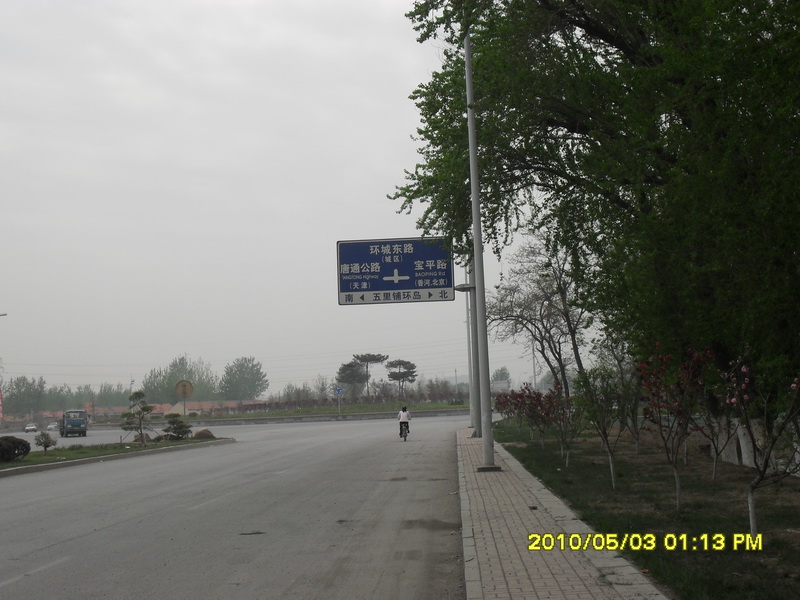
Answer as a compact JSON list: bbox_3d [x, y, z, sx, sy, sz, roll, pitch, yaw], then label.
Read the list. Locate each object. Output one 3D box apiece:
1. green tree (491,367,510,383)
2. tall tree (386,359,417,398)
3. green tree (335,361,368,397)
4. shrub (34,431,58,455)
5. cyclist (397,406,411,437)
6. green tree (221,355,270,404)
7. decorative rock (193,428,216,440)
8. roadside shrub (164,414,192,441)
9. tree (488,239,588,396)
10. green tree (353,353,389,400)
[{"bbox_3d":[30.400,25.371,340.000,6.155,10.809,6.155,-2,-5,3],"label":"green tree"},{"bbox_3d":[0.196,10.423,148.000,4.052,5.424,4.052,-2,-5,3],"label":"tall tree"},{"bbox_3d":[-6.175,10.521,148.000,4.248,5.228,4.248,-2,-5,3],"label":"green tree"},{"bbox_3d":[-13.461,5.440,43.000,0.835,0.968,0.835,-2,-5,3],"label":"shrub"},{"bbox_3d":[0.180,5.573,51.000,0.631,1.554,1.700,-2,-5,3],"label":"cyclist"},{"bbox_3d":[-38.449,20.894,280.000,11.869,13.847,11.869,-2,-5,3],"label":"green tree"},{"bbox_3d":[-10.359,7.113,60.000,1.272,0.609,0.950,-2,-5,3],"label":"decorative rock"},{"bbox_3d":[-11.789,6.703,60.000,1.590,1.484,1.590,-2,-5,3],"label":"roadside shrub"},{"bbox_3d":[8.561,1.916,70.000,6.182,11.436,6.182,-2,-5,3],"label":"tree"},{"bbox_3d":[-3.790,10.129,148.000,4.705,6.273,4.705,-2,-5,3],"label":"green tree"}]

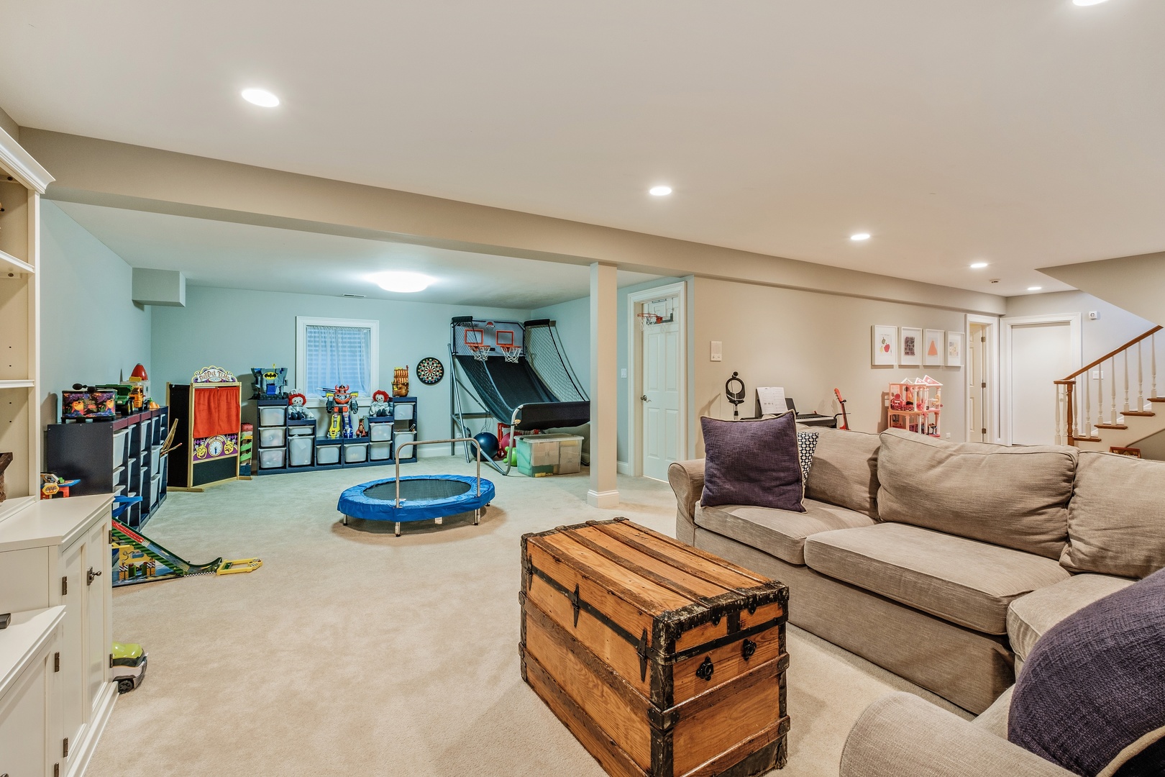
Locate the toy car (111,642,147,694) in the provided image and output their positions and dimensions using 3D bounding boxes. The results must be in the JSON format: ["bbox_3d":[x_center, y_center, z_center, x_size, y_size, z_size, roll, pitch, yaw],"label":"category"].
[{"bbox_3d":[-1.875,1.086,1.872,0.265,0.157,0.165,-1,1,-34],"label":"toy car"}]

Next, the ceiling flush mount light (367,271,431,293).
[{"bbox_3d":[-1.980,-1.125,5.320,0.620,0.140,0.620,-1,1,-29],"label":"ceiling flush mount light"}]

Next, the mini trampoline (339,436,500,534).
[{"bbox_3d":[-1.370,0.736,4.140,1.250,0.690,1.250,-1,2,-33],"label":"mini trampoline"}]

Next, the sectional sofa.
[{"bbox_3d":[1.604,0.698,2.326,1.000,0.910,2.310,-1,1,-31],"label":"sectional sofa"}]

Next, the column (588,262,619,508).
[{"bbox_3d":[0.196,-0.033,4.504,0.230,2.210,0.170,-1,1,-29],"label":"column"}]

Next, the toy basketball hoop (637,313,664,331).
[{"bbox_3d":[0.765,-0.757,5.500,0.280,0.205,0.230,-1,1,-34],"label":"toy basketball hoop"}]

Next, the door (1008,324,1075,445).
[{"bbox_3d":[7.560,-0.040,8.020,0.050,2.030,0.760,-1,1,-32],"label":"door"}]

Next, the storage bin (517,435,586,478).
[{"bbox_3d":[-0.410,0.846,6.120,0.710,0.430,0.460,-1,1,-30],"label":"storage bin"}]

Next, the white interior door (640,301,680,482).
[{"bbox_3d":[0.900,0.022,5.490,0.050,2.035,0.690,-1,1,-32],"label":"white interior door"}]

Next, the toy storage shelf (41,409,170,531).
[{"bbox_3d":[-3.705,0.660,3.896,0.310,0.910,2.190,-1,1,-34],"label":"toy storage shelf"}]

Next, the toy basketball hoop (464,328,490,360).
[{"bbox_3d":[-1.574,-0.664,7.300,0.310,0.480,0.330,-1,1,-27],"label":"toy basketball hoop"}]

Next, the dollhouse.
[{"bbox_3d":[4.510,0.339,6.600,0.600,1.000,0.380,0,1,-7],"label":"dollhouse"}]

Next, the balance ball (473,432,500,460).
[{"bbox_3d":[-1.364,0.816,6.800,0.395,0.395,0.395,0,1,0],"label":"balance ball"}]

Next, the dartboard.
[{"bbox_3d":[-2.215,-0.252,7.060,0.415,0.415,0.040,-1,1,-29],"label":"dartboard"}]

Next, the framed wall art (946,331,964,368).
[{"bbox_3d":[5.700,-0.600,7.400,0.520,0.525,0.035,-1,1,-29],"label":"framed wall art"}]

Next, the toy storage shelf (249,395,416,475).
[{"bbox_3d":[-3.260,0.594,6.590,1.890,0.910,0.440,-1,1,-29],"label":"toy storage shelf"}]

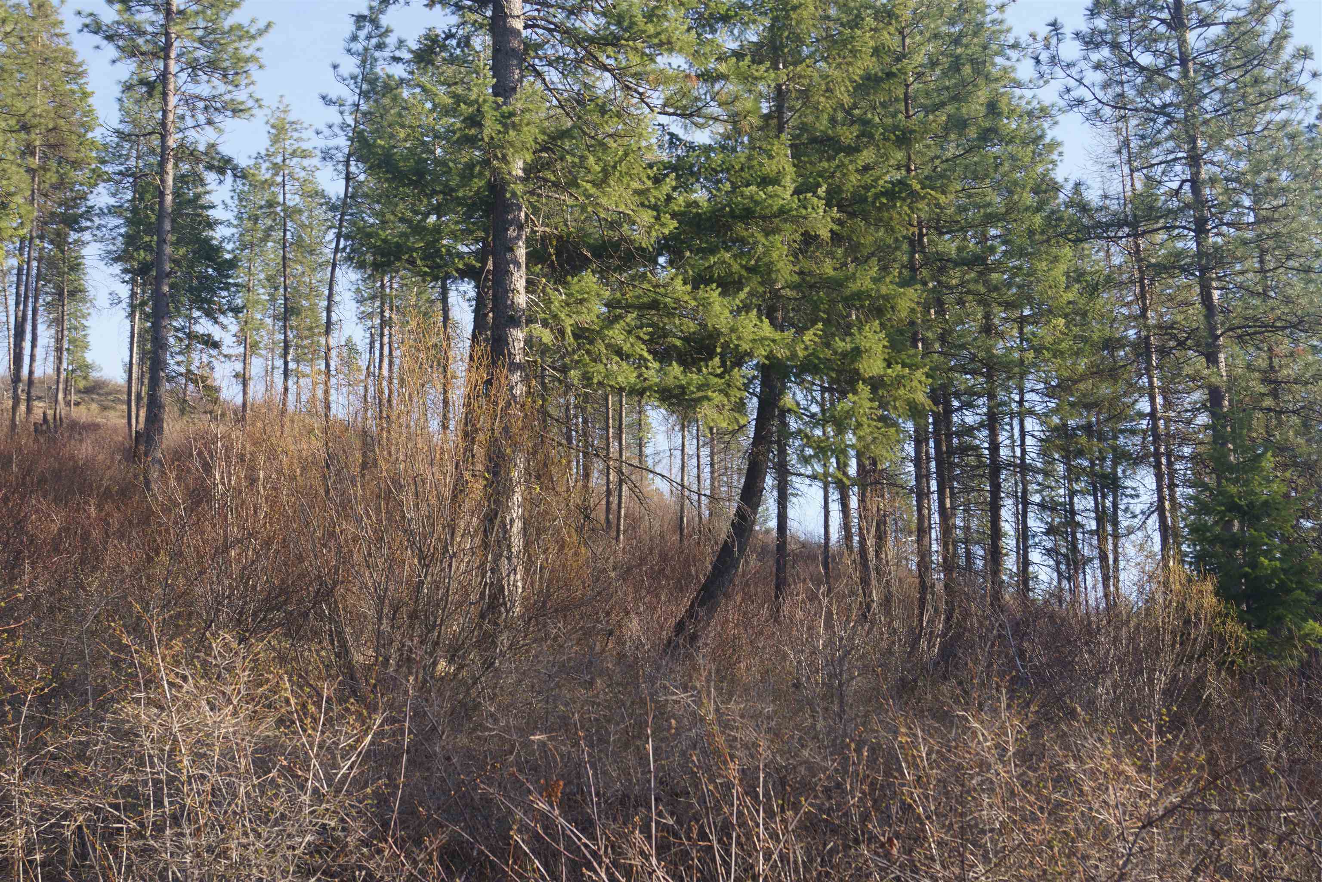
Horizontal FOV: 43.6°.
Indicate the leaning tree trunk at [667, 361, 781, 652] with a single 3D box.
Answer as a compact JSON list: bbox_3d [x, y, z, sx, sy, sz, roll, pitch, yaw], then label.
[{"bbox_3d":[0.983,0.921,22.000,0.580,4.150,0.420,18,-6,0],"label":"leaning tree trunk"}]

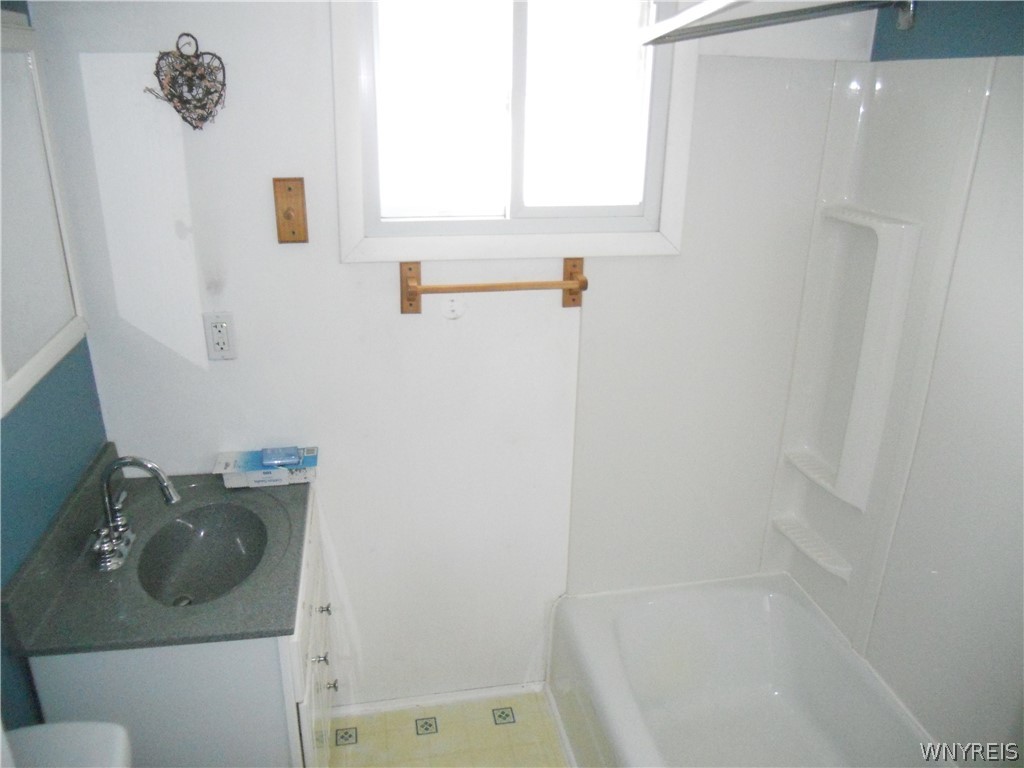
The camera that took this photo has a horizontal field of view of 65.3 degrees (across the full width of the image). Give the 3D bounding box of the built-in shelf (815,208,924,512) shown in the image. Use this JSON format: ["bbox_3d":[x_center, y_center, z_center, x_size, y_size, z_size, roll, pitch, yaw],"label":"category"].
[{"bbox_3d":[0.858,-0.065,2.063,0.080,0.742,0.300,-3,22,-10],"label":"built-in shelf"}]

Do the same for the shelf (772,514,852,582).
[{"bbox_3d":[0.847,0.454,2.265,0.080,0.040,0.300,-3,22,-10],"label":"shelf"}]

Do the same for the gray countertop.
[{"bbox_3d":[-0.691,0.304,1.701,0.475,0.117,0.650,-3,22,-10],"label":"gray countertop"}]

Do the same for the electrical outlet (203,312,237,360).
[{"bbox_3d":[-0.689,-0.112,1.889,0.068,0.118,0.008,-3,22,-10],"label":"electrical outlet"}]

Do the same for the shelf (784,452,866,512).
[{"bbox_3d":[0.855,0.265,2.192,0.072,0.040,0.300,-3,22,-10],"label":"shelf"}]

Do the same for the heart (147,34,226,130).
[{"bbox_3d":[-0.683,-0.632,1.674,0.150,0.188,0.030,-3,22,-10],"label":"heart"}]

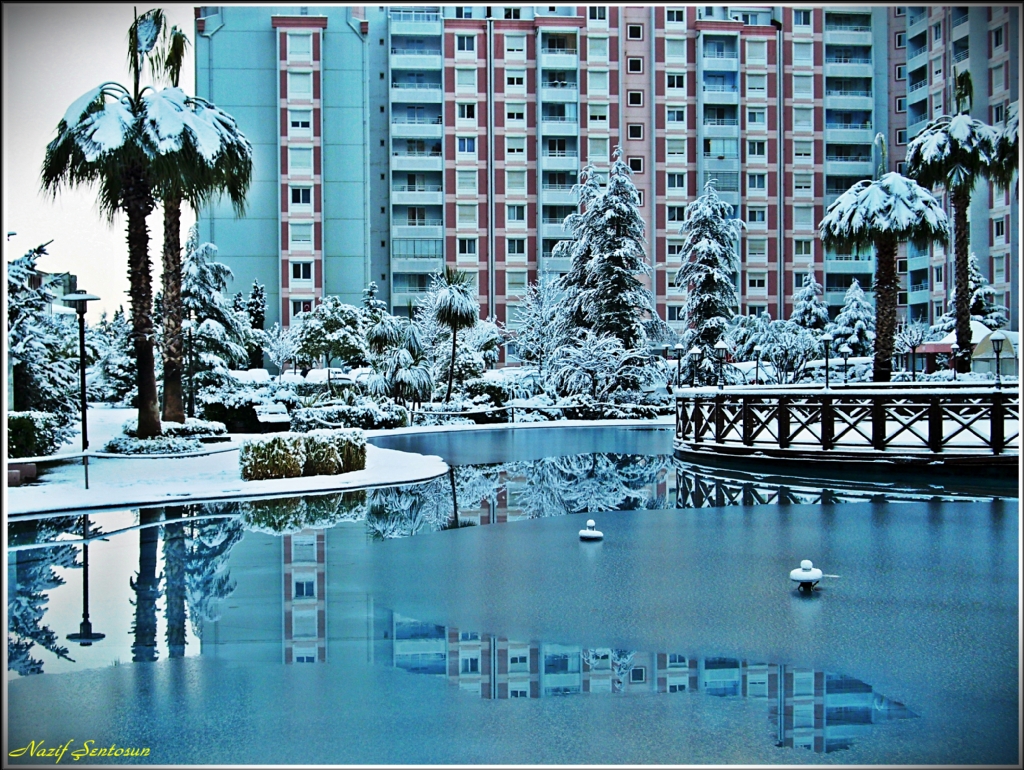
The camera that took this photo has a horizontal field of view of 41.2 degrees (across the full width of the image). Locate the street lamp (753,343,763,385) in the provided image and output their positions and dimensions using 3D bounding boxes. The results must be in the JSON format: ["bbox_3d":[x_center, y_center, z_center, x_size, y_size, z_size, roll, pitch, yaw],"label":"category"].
[{"bbox_3d":[5.858,-0.477,32.500,0.220,0.960,0.220,0,1,0],"label":"street lamp"}]

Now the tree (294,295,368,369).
[{"bbox_3d":[-7.731,-1.817,58.500,3.200,4.200,3.000,0,1,0],"label":"tree"}]

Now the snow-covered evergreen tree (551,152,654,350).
[{"bbox_3d":[3.322,-4.061,50.000,4.100,9.000,4.000,0,1,0],"label":"snow-covered evergreen tree"}]

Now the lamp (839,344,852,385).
[{"bbox_3d":[8.706,-0.555,35.500,0.310,1.010,0.310,0,1,0],"label":"lamp"}]

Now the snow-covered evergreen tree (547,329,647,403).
[{"bbox_3d":[2.826,-0.572,44.500,3.300,2.500,3.100,0,1,0],"label":"snow-covered evergreen tree"}]

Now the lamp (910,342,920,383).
[{"bbox_3d":[10.961,-0.611,37.000,0.250,1.200,0.250,0,1,0],"label":"lamp"}]

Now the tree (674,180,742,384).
[{"bbox_3d":[7.069,-3.328,49.000,2.600,7.800,2.600,0,1,0],"label":"tree"}]

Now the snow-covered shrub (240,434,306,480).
[{"bbox_3d":[-3.955,1.176,22.400,1.100,0.770,0.950,-1,1,-20],"label":"snow-covered shrub"}]

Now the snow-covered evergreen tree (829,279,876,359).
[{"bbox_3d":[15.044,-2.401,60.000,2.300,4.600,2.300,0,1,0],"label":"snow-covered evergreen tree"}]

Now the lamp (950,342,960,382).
[{"bbox_3d":[11.625,-0.602,35.700,0.250,1.020,0.250,0,1,0],"label":"lamp"}]

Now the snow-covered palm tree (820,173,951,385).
[{"bbox_3d":[9.709,-2.411,35.500,3.300,6.200,3.300,0,1,0],"label":"snow-covered palm tree"}]

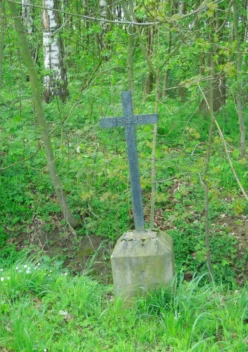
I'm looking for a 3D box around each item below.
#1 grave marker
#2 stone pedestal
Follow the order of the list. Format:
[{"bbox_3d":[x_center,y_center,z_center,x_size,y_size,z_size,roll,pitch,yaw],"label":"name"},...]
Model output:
[{"bbox_3d":[0.082,-0.107,4.580,0.476,1.183,0.035,-5,7,8],"label":"grave marker"},{"bbox_3d":[0.178,0.715,4.629,0.480,0.448,0.480,-5,7,8],"label":"stone pedestal"}]

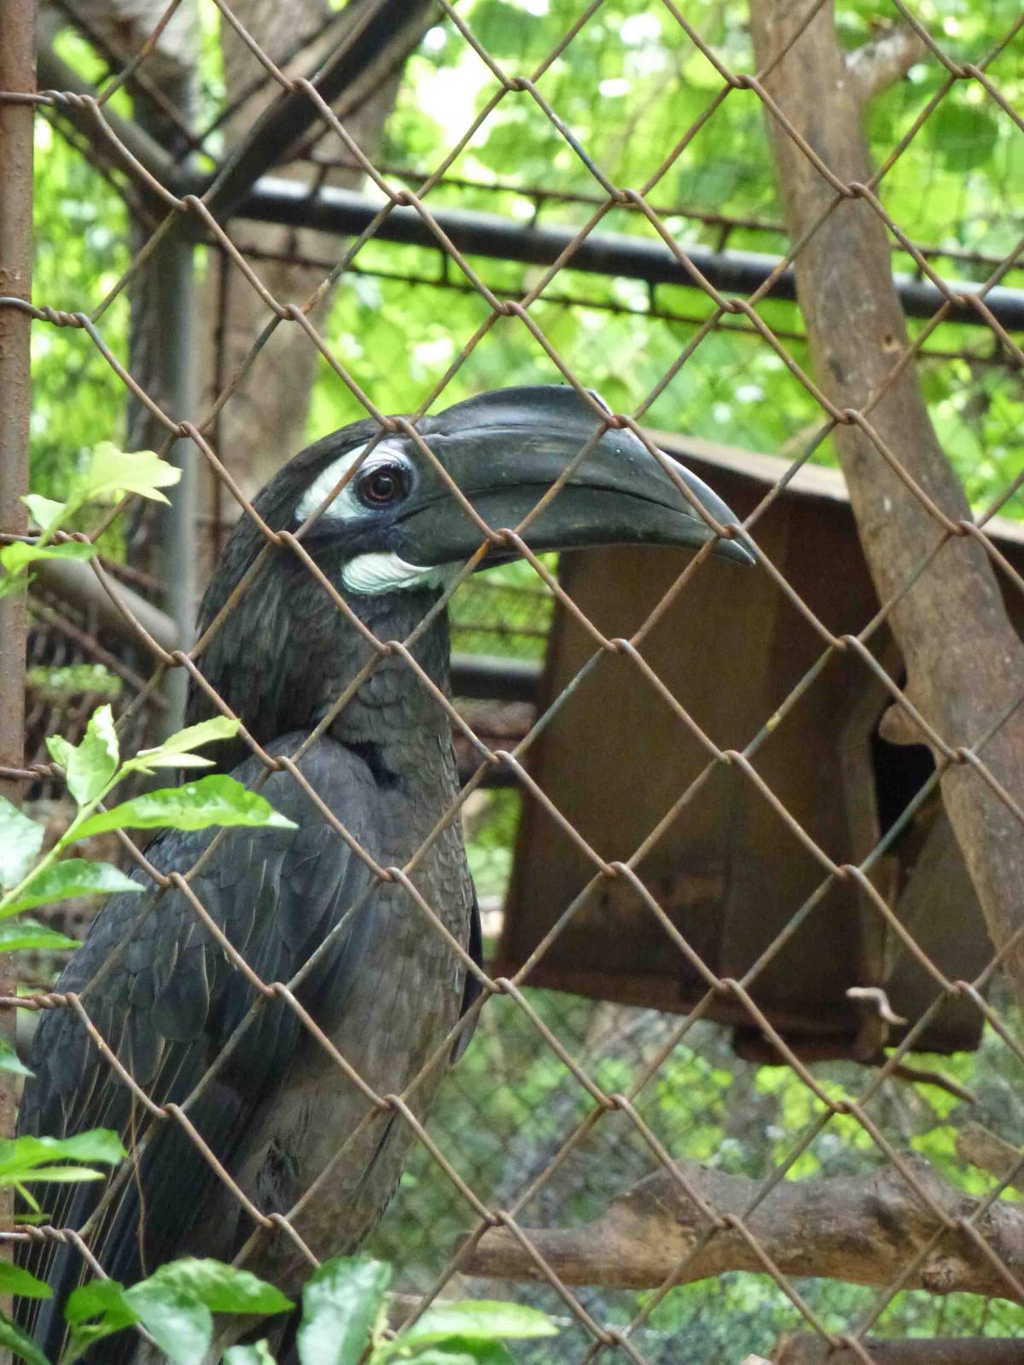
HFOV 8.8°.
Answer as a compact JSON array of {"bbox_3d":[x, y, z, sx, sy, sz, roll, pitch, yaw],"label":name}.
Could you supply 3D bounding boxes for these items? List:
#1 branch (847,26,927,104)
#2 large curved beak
[{"bbox_3d":[0.220,-0.363,3.900,0.057,0.027,0.027,-35,0,9],"label":"branch"},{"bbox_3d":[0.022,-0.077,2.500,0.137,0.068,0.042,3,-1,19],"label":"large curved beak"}]

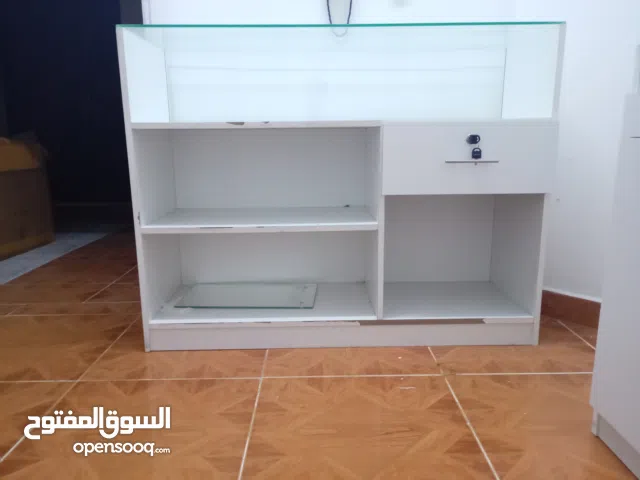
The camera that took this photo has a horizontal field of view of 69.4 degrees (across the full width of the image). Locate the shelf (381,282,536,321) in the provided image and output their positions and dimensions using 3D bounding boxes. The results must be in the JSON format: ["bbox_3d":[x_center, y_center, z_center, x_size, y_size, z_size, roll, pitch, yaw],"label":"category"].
[{"bbox_3d":[0.411,0.202,1.547,0.450,0.018,0.343,-1,12,-1],"label":"shelf"}]

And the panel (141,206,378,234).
[{"bbox_3d":[-0.171,-0.070,1.480,0.672,0.018,0.343,-1,12,-1],"label":"panel"}]

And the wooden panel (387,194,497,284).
[{"bbox_3d":[0.407,-0.032,1.681,0.450,0.381,0.018,-1,12,-1],"label":"wooden panel"}]

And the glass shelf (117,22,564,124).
[{"bbox_3d":[0.059,-0.482,1.403,1.168,0.241,0.361,-1,12,-1],"label":"glass shelf"}]

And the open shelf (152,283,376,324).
[{"bbox_3d":[-0.168,0.209,1.540,0.672,0.018,0.343,-1,12,-1],"label":"open shelf"}]

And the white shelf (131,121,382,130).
[{"bbox_3d":[-0.170,-0.350,1.426,0.683,0.018,0.351,-1,12,-1],"label":"white shelf"}]

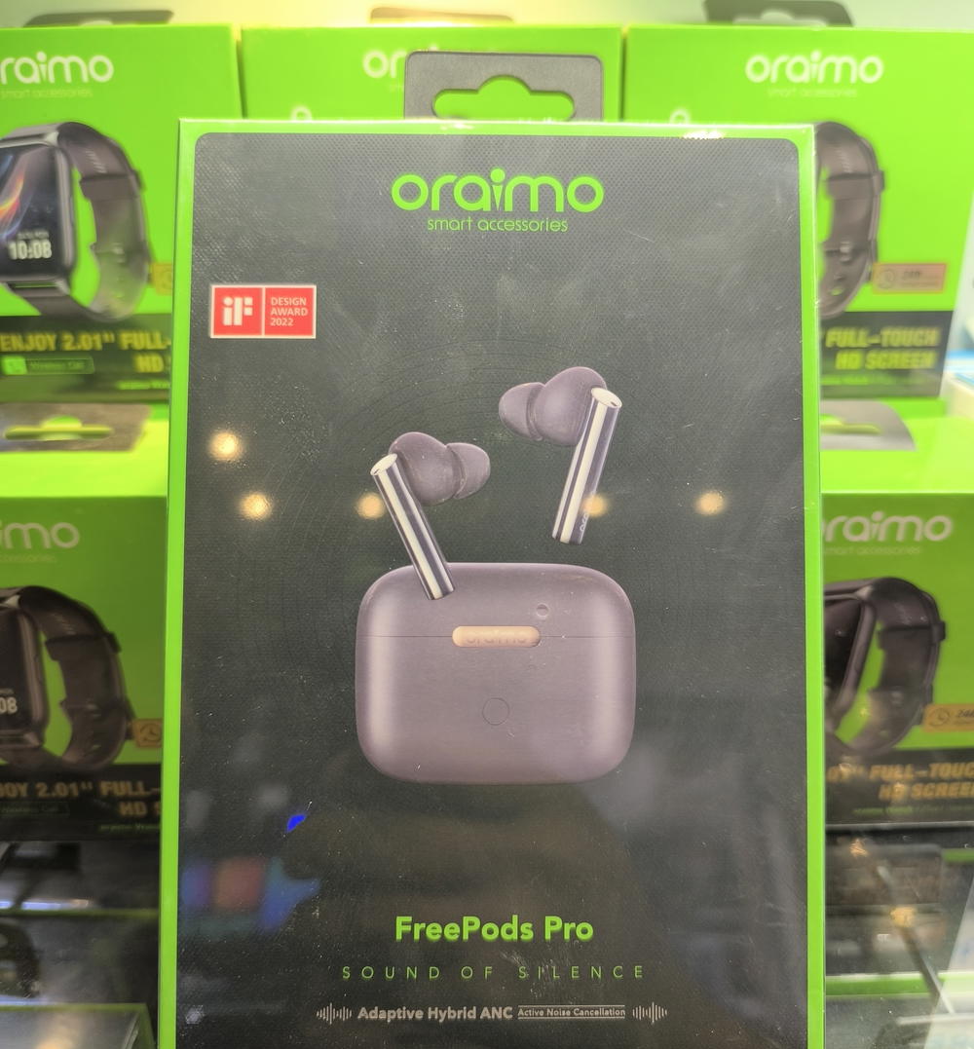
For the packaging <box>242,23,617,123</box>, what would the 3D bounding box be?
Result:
[{"bbox_3d":[-0.014,-0.092,0.258,0.094,0.090,0.066,-1,21,-2],"label":"packaging"}]

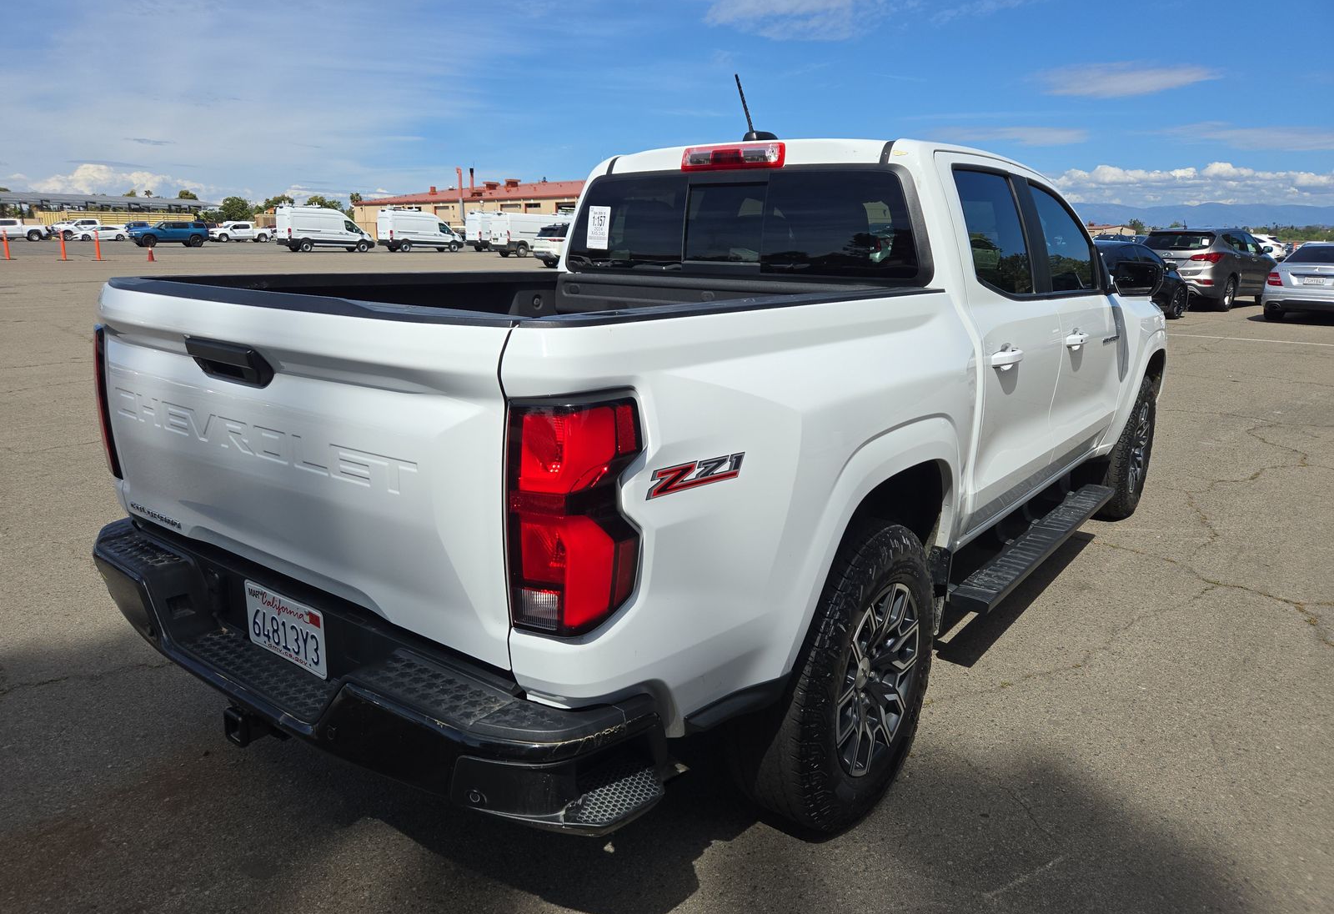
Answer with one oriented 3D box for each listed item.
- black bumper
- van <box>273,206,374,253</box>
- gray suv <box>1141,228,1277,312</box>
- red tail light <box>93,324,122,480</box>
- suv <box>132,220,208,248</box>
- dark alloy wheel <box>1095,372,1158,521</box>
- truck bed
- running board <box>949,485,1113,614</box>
[{"bbox_3d":[-0.785,0.424,1.946,1.800,0.290,0.360,10,17,36],"label":"black bumper"},{"bbox_3d":[-22.200,-14.750,57.900,2.070,2.750,5.980,13,19,42],"label":"van"},{"bbox_3d":[12.100,-4.260,19.900,4.720,1.690,1.880,-13,19,-43],"label":"gray suv"},{"bbox_3d":[-1.406,-0.139,2.319,0.150,0.390,0.170,10,17,36],"label":"red tail light"},{"bbox_3d":[-35.600,-15.950,63.400,2.030,1.880,5.080,14,19,43],"label":"suv"},{"bbox_3d":[2.417,-0.062,4.777,0.270,0.800,0.800,11,16,36],"label":"dark alloy wheel"},{"bbox_3d":[-0.319,-0.184,2.422,1.660,0.540,1.640,10,17,36],"label":"truck bed"},{"bbox_3d":[1.534,0.316,3.570,0.130,0.050,1.870,11,16,36],"label":"running board"}]

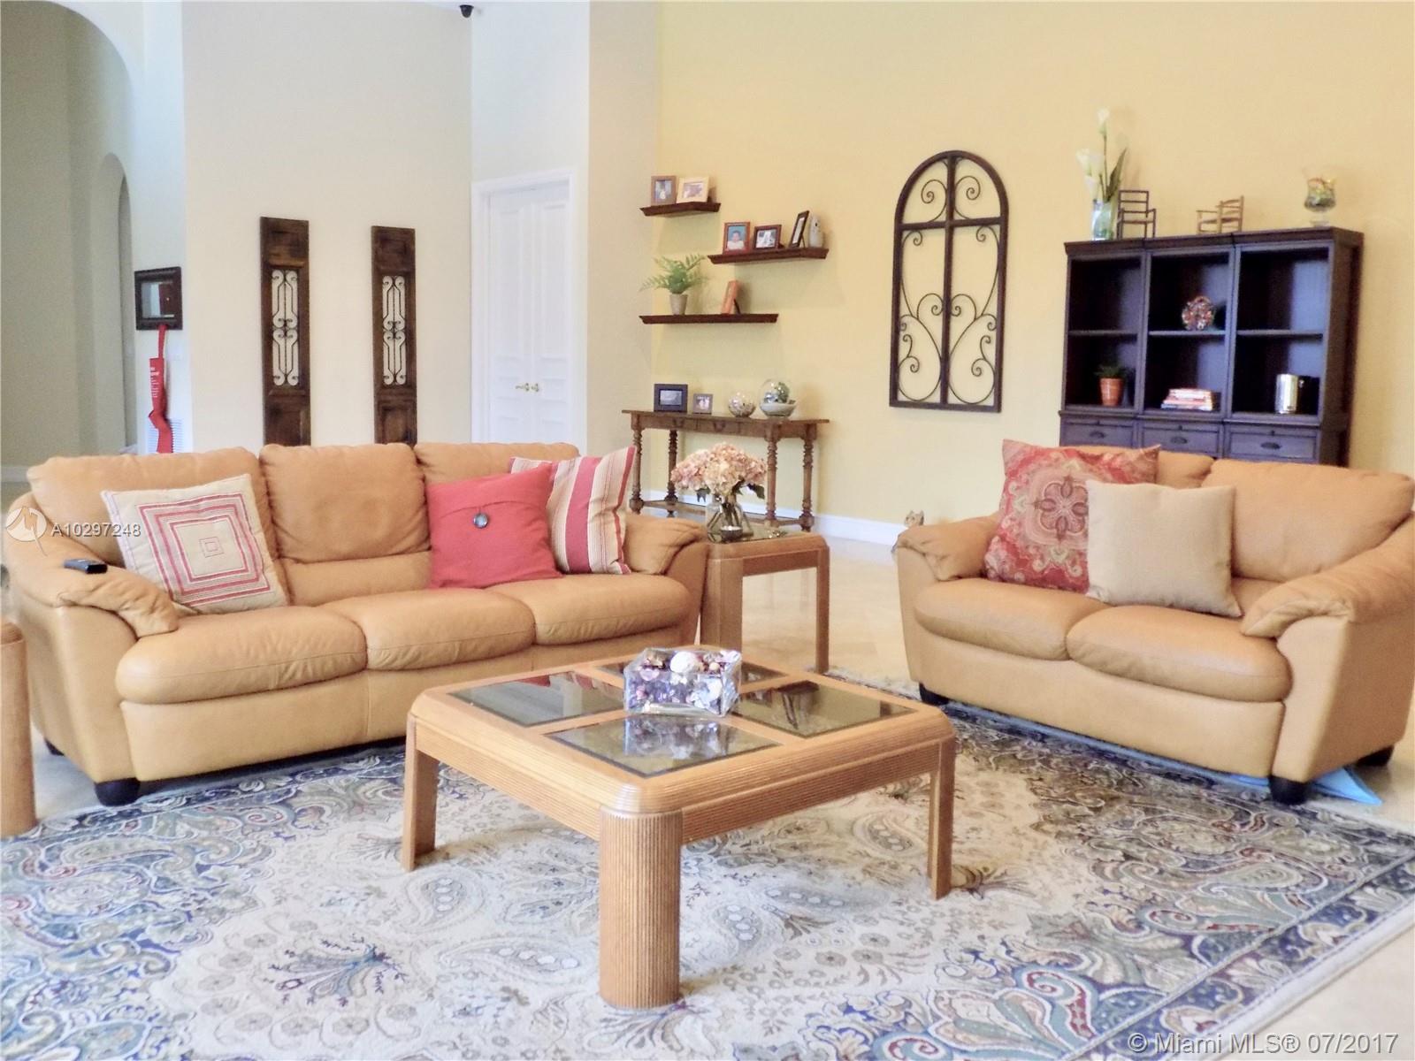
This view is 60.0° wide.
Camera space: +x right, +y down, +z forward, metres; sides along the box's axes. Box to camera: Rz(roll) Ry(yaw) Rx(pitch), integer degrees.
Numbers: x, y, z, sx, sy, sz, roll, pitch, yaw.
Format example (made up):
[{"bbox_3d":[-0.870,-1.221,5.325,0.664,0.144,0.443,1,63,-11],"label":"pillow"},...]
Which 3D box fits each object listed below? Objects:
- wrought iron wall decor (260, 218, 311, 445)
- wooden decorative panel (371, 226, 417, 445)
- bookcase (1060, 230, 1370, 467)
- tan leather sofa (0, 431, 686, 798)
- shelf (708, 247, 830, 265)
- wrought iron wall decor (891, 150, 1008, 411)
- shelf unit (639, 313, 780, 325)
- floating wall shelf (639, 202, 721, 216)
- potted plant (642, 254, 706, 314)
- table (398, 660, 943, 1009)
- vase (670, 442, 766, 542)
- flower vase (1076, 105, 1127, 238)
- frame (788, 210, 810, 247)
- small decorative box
[{"bbox_3d":[-3.175,-1.430,9.270,0.370,1.803,0.045,-6,10,-43],"label":"wrought iron wall decor"},{"bbox_3d":[-2.503,-1.490,9.915,0.375,1.870,0.045,-8,12,-44],"label":"wooden decorative panel"},{"bbox_3d":[2.564,-0.575,6.478,0.400,1.889,1.390,-8,12,-44],"label":"bookcase"},{"bbox_3d":[-1.149,0.202,4.341,2.200,0.920,0.910,-6,11,-35],"label":"tan leather sofa"},{"bbox_3d":[0.416,-1.921,8.630,0.255,0.060,0.920,-8,12,-44],"label":"shelf"},{"bbox_3d":[1.512,-1.563,7.718,0.035,1.604,0.866,-6,10,-43],"label":"wrought iron wall decor"},{"bbox_3d":[-0.007,-1.571,9.123,0.250,0.060,1.205,-8,12,-44],"label":"shelf unit"},{"bbox_3d":[-0.204,-2.405,9.207,0.255,0.060,0.615,-8,12,-44],"label":"floating wall shelf"},{"bbox_3d":[-0.250,-1.879,9.389,0.370,0.455,0.430,-6,10,-43],"label":"potted plant"},{"bbox_3d":[-0.074,0.568,2.710,0.894,0.403,0.894,-5,10,-40],"label":"table"},{"bbox_3d":[0.042,-0.149,4.479,0.341,0.337,0.300,1,7,0],"label":"vase"},{"bbox_3d":[2.153,-1.922,6.687,0.210,0.703,0.240,-8,12,-44],"label":"flower vase"},{"bbox_3d":[0.635,-2.085,8.487,0.090,0.256,0.170,-2,8,-20],"label":"frame"},{"bbox_3d":[-0.051,0.327,2.647,0.210,0.091,0.199,3,8,10],"label":"small decorative box"}]

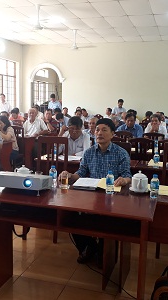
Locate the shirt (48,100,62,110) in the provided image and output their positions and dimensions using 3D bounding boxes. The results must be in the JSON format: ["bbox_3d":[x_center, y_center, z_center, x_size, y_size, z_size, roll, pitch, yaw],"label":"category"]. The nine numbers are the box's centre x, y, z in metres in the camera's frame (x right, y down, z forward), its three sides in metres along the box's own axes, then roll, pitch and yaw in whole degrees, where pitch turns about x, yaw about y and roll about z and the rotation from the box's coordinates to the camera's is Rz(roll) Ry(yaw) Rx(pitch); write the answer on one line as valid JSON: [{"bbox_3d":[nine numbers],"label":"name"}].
[{"bbox_3d":[-0.919,-1.189,9.839,0.470,0.680,0.270,3,8,9],"label":"shirt"}]

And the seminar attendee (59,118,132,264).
[{"bbox_3d":[0.171,0.382,2.771,0.580,1.280,0.800,4,9,17],"label":"seminar attendee"}]

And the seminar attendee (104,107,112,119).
[{"bbox_3d":[0.753,-0.637,9.732,0.480,1.280,0.680,9,11,42],"label":"seminar attendee"}]

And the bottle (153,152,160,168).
[{"bbox_3d":[0.796,0.109,3.393,0.063,0.172,0.063,4,9,17],"label":"bottle"}]

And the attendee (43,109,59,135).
[{"bbox_3d":[-0.734,-0.227,6.827,0.500,1.270,0.750,3,8,11],"label":"attendee"}]

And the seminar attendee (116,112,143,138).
[{"bbox_3d":[0.873,-0.080,6.110,0.530,1.280,0.780,4,8,14],"label":"seminar attendee"}]

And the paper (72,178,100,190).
[{"bbox_3d":[0.047,0.287,2.556,0.210,0.015,0.297,3,8,14],"label":"paper"}]

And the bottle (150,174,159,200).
[{"bbox_3d":[0.518,0.261,2.285,0.062,0.180,0.062,4,9,17],"label":"bottle"}]

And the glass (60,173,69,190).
[{"bbox_3d":[-0.152,0.247,2.484,0.066,0.113,0.066,4,9,17],"label":"glass"}]

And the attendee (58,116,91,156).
[{"bbox_3d":[-0.137,0.187,4.116,0.520,1.250,0.700,4,9,17],"label":"attendee"}]

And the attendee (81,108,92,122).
[{"bbox_3d":[0.036,-0.557,9.268,0.480,1.280,0.760,5,9,23],"label":"attendee"}]

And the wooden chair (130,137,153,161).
[{"bbox_3d":[0.694,0.352,4.095,0.400,0.980,0.460,4,9,17],"label":"wooden chair"}]

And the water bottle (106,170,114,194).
[{"bbox_3d":[0.201,0.243,2.360,0.062,0.174,0.062,4,9,17],"label":"water bottle"}]

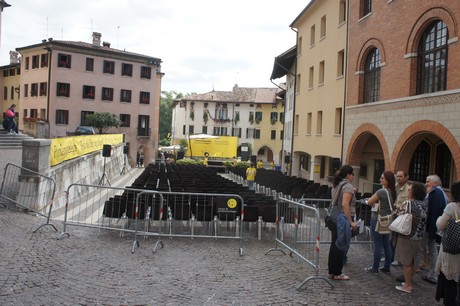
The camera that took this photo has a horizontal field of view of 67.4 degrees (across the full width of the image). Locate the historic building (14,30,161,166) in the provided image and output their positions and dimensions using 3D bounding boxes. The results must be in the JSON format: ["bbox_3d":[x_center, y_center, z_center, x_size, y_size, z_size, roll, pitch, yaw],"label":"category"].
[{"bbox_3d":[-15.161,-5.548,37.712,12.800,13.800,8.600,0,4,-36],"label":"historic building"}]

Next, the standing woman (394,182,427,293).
[{"bbox_3d":[2.606,1.195,4.970,0.450,1.570,0.500,4,3,33],"label":"standing woman"}]

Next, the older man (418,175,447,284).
[{"bbox_3d":[3.160,1.175,5.360,0.450,1.690,0.540,4,3,37],"label":"older man"}]

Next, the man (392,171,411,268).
[{"bbox_3d":[3.090,1.190,6.200,0.400,1.720,0.520,0,3,-37],"label":"man"}]

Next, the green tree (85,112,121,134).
[{"bbox_3d":[-10.414,-1.948,28.067,2.750,2.600,2.600,2,3,0],"label":"green tree"}]

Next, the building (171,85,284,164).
[{"bbox_3d":[-0.084,-4.810,57.832,19.500,12.600,10.000,2,3,-1],"label":"building"}]

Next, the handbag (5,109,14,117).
[{"bbox_3d":[-11.514,-2.115,18.000,0.500,0.380,0.260,2,3,-14],"label":"handbag"}]

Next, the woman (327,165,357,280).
[{"bbox_3d":[1.700,1.058,5.200,0.480,1.700,0.480,2,2,0],"label":"woman"}]

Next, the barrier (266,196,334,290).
[{"bbox_3d":[1.065,1.390,5.820,0.500,1.100,1.950,2,-1,-10],"label":"barrier"}]

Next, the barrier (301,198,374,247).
[{"bbox_3d":[2.260,1.490,6.720,2.000,1.100,0.500,2,0,-9],"label":"barrier"}]

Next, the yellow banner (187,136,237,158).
[{"bbox_3d":[-1.930,-0.630,38.000,5.550,2.270,0.100,2,2,-7],"label":"yellow banner"}]

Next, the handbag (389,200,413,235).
[{"bbox_3d":[2.399,0.912,4.850,0.340,0.450,0.180,4,3,23],"label":"handbag"}]

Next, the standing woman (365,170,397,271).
[{"bbox_3d":[2.460,1.127,5.620,0.440,1.670,0.460,4,3,26],"label":"standing woman"}]

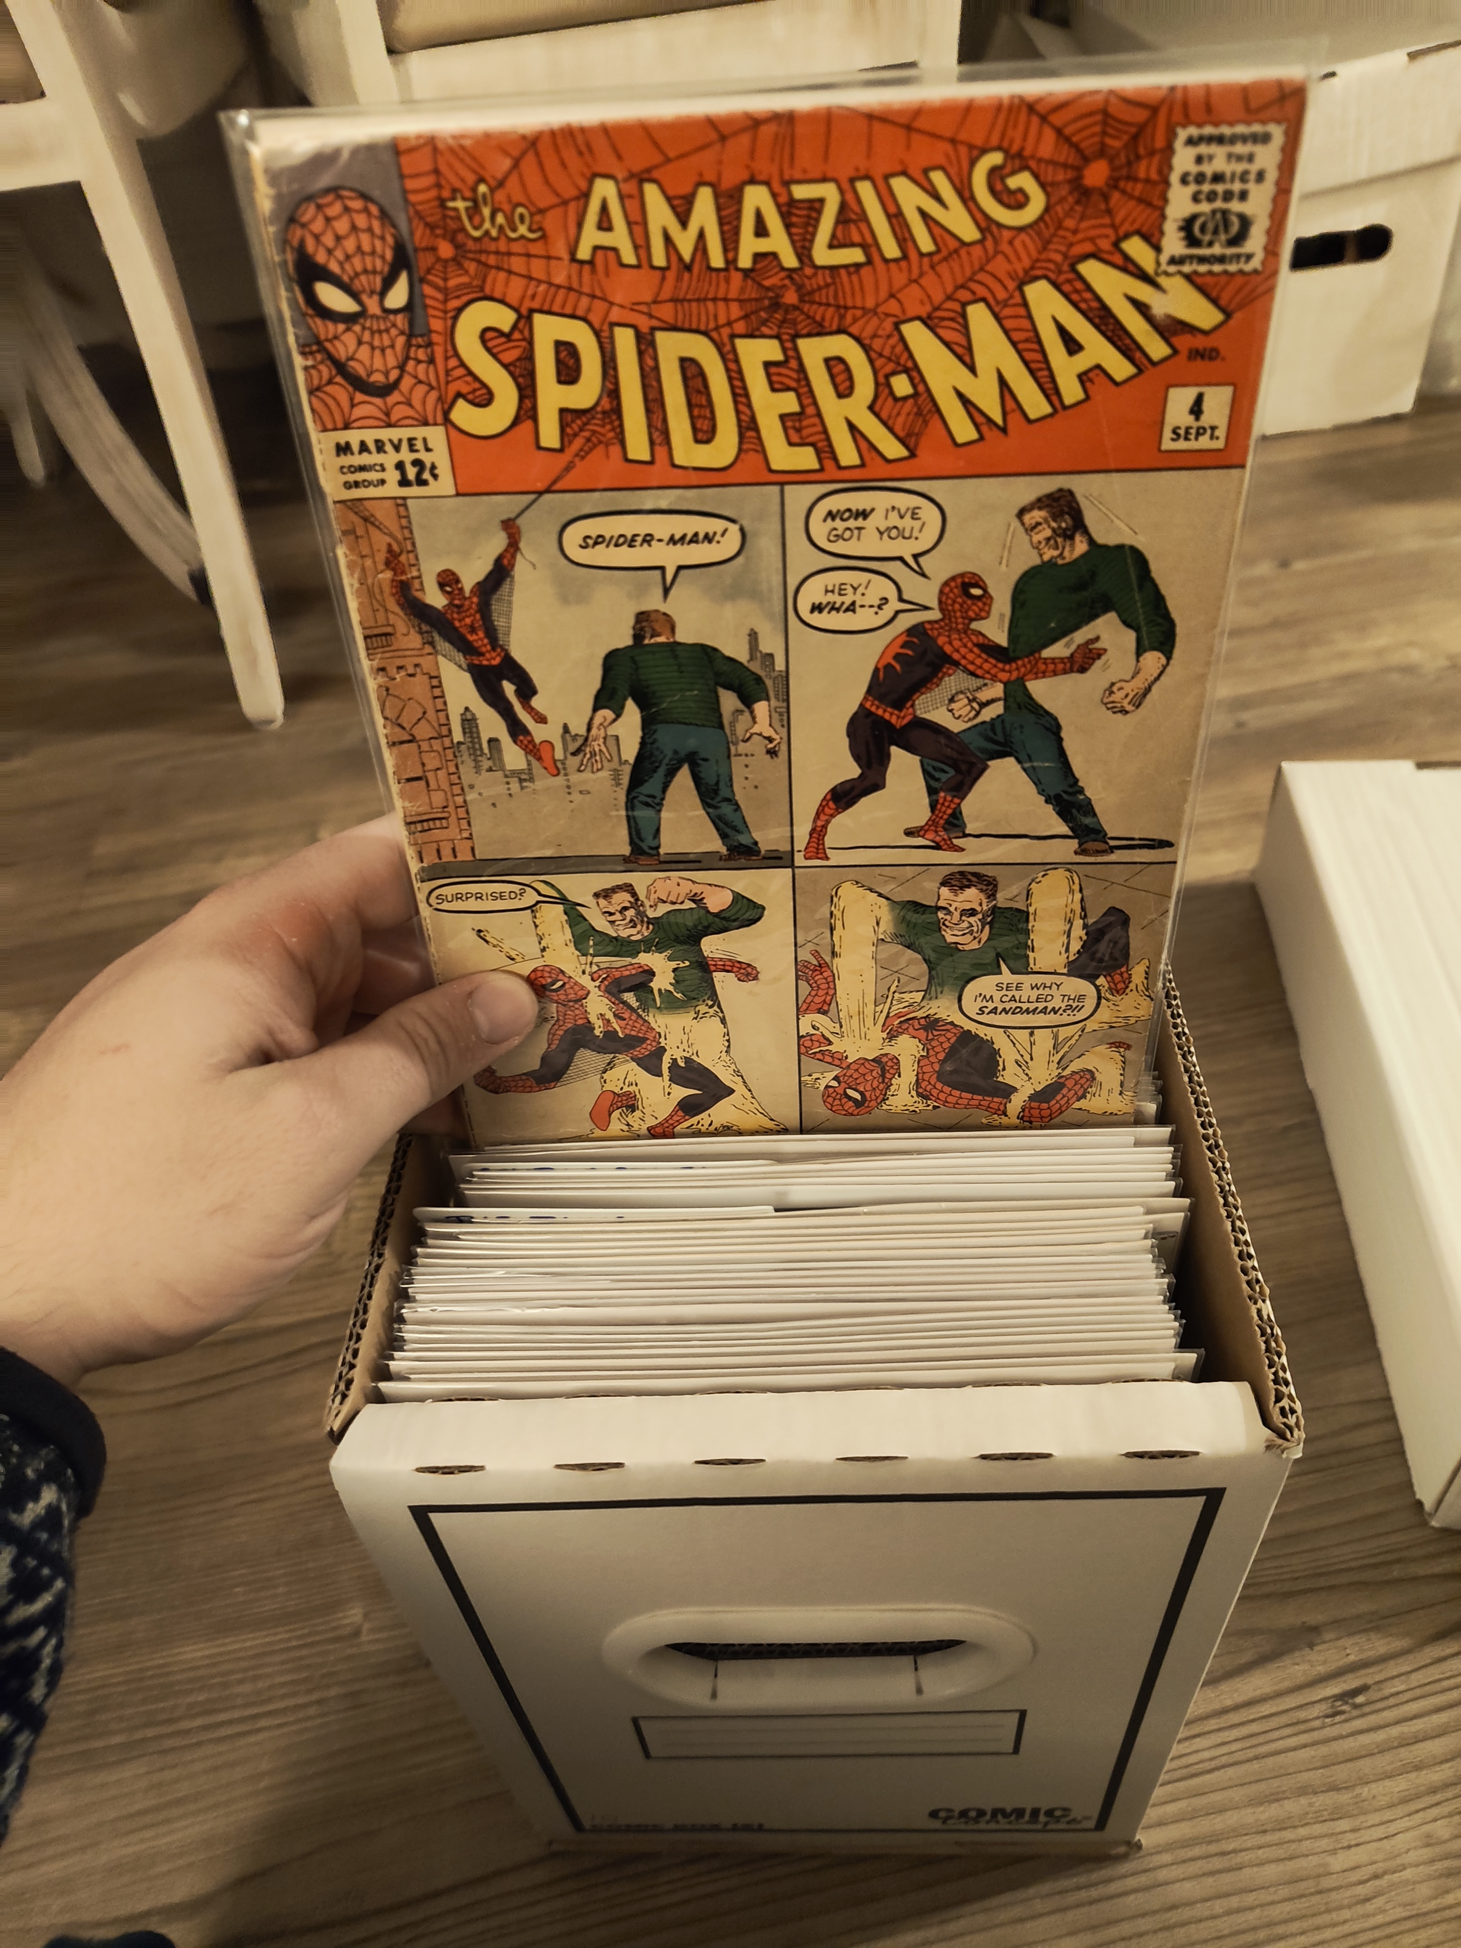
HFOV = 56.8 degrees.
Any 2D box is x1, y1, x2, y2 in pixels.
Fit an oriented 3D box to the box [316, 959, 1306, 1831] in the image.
[{"bbox_3d":[0.030,0.071,0.514,0.205,0.282,0.382,-3,43,4],"label":"box"}]

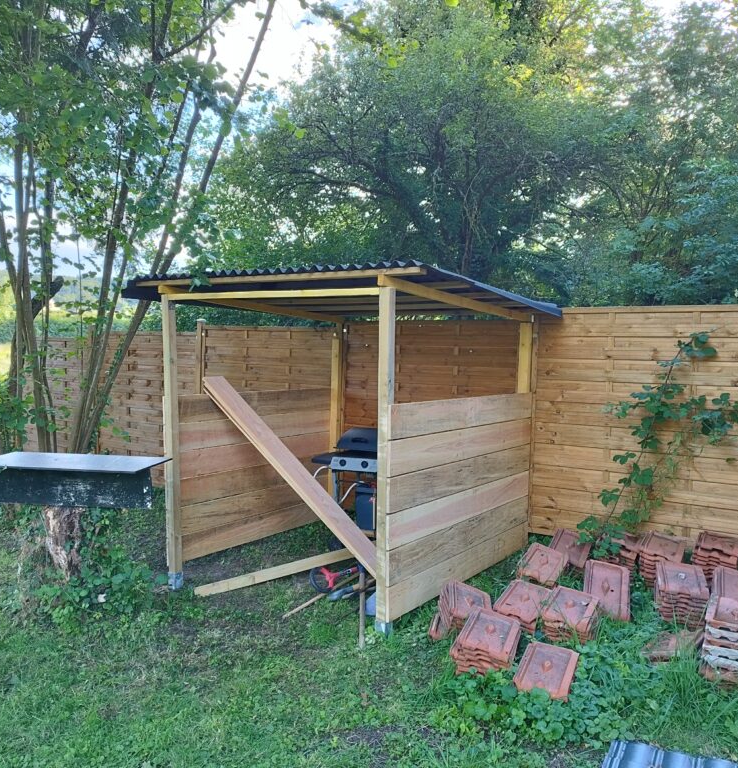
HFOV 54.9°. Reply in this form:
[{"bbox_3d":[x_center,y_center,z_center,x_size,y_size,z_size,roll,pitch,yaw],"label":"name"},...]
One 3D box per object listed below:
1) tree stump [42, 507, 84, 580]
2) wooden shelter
[{"bbox_3d":[-2.170,1.140,5.050,0.330,0.580,0.330,2,2,35],"label":"tree stump"},{"bbox_3d":[-0.122,0.326,5.339,2.480,2.150,2.170,2,2,35],"label":"wooden shelter"}]

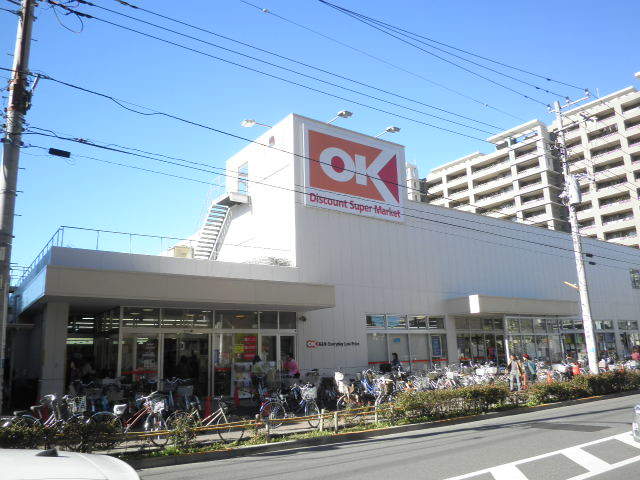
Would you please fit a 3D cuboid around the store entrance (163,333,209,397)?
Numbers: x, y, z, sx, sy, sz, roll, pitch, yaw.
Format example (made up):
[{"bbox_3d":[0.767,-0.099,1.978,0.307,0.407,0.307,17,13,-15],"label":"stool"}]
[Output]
[{"bbox_3d":[-5.061,4.691,18.143,1.804,2.360,0.250,7,-16,-35],"label":"store entrance"}]

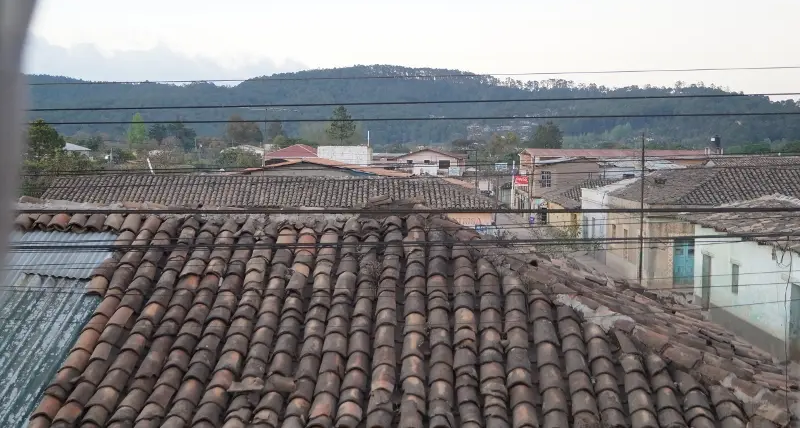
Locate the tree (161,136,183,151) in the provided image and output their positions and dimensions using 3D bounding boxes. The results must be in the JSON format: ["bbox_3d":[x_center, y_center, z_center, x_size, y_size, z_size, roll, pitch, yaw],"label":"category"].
[{"bbox_3d":[-34.300,-9.630,150.000,3.400,4.000,3.300,0,2,0],"label":"tree"}]

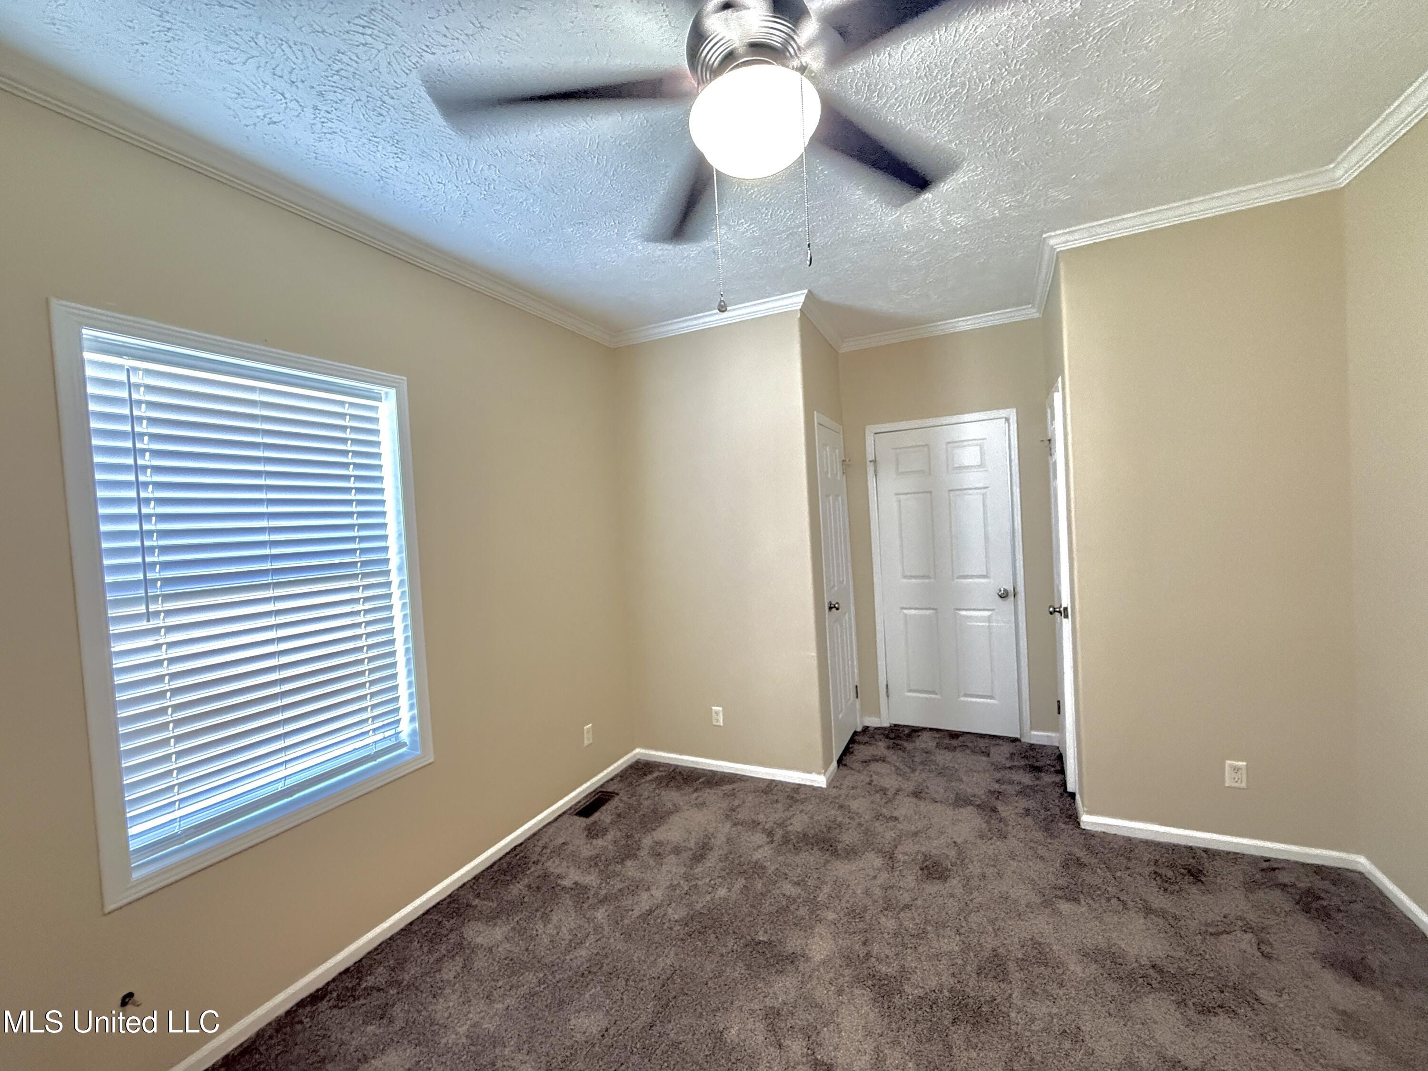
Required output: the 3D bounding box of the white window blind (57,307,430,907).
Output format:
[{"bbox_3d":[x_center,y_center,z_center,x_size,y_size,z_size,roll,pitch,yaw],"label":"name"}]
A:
[{"bbox_3d":[-1.442,0.173,1.935,0.060,1.577,0.992,-3,2,25],"label":"white window blind"}]

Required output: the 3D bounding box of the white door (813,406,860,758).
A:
[{"bbox_3d":[0.779,0.317,3.705,0.058,2.094,0.698,-3,2,25],"label":"white door"}]

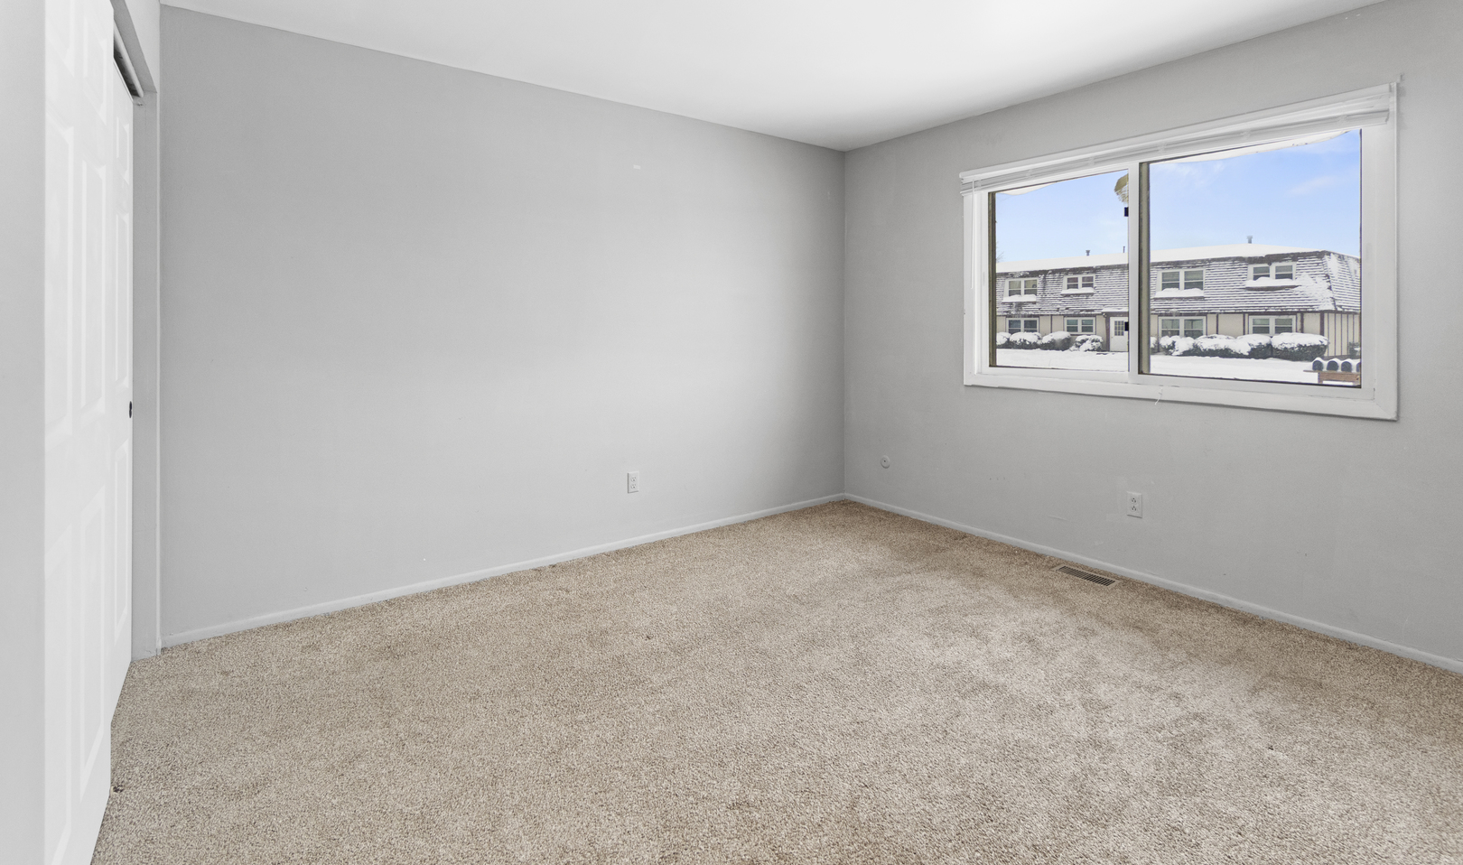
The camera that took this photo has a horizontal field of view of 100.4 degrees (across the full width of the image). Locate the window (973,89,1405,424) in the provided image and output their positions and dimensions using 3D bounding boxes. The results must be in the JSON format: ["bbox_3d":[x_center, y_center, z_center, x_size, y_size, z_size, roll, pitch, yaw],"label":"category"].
[{"bbox_3d":[1.976,-0.803,3.003,0.100,1.260,1.782,-6,9,-39],"label":"window"}]

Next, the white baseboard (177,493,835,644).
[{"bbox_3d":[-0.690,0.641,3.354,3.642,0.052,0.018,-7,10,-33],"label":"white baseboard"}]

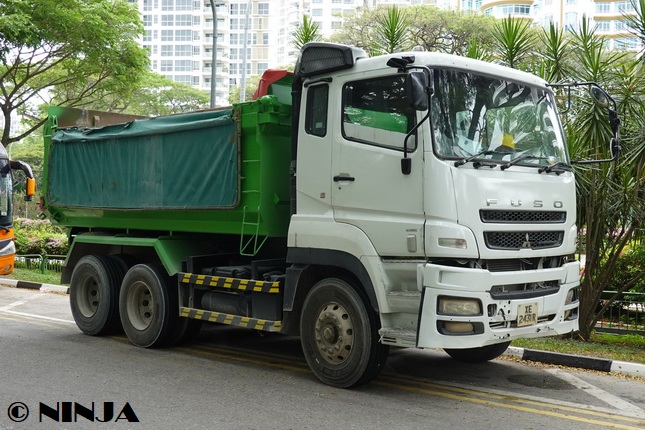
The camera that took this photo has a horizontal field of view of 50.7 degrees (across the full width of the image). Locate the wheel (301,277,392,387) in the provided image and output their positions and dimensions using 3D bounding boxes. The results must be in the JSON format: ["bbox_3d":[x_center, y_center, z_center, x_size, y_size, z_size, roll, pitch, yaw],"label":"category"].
[{"bbox_3d":[0.191,1.108,6.448,0.270,1.037,1.037,2,-2,-41],"label":"wheel"}]

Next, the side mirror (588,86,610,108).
[{"bbox_3d":[2.904,-1.234,7.150,0.070,0.260,0.260,-36,4,-7],"label":"side mirror"}]

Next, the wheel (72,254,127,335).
[{"bbox_3d":[-3.146,1.119,9.494,1.090,1.090,0.270,-1,-2,43],"label":"wheel"}]

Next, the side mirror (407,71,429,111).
[{"bbox_3d":[0.769,-0.985,5.450,0.165,0.310,0.085,1,-1,-25],"label":"side mirror"}]

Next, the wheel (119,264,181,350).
[{"bbox_3d":[-2.197,1.136,8.595,1.035,1.035,0.270,-1,-2,43],"label":"wheel"}]

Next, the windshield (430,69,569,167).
[{"bbox_3d":[1.802,-0.861,6.443,0.300,0.800,2.320,-1,-2,43],"label":"windshield"}]

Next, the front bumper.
[{"bbox_3d":[1.803,0.783,6.394,0.450,0.700,2.480,-1,-2,43],"label":"front bumper"}]

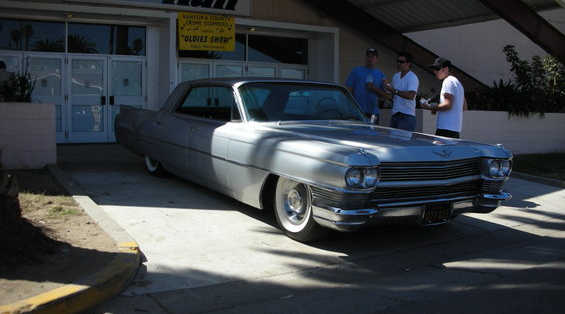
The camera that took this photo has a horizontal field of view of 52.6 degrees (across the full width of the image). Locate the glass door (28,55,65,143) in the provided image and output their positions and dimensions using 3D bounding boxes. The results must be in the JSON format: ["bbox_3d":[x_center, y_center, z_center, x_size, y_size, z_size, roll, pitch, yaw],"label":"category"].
[{"bbox_3d":[-5.442,-1.341,13.154,0.910,2.100,0.060,-1,6,-24],"label":"glass door"}]

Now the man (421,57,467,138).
[{"bbox_3d":[1.923,-0.321,6.937,0.520,1.740,0.500,4,6,23],"label":"man"}]

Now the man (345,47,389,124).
[{"bbox_3d":[1.091,-0.528,7.743,0.620,1.860,0.380,0,6,-9],"label":"man"}]

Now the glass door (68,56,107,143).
[{"bbox_3d":[-4.606,-1.351,13.523,0.910,2.100,0.060,-1,6,-24],"label":"glass door"}]

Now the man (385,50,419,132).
[{"bbox_3d":[1.503,-0.432,7.341,0.520,1.810,0.460,6,7,37],"label":"man"}]

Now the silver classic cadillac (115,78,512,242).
[{"bbox_3d":[-0.240,-0.239,6.778,2.020,1.370,5.660,-1,8,-32],"label":"silver classic cadillac"}]

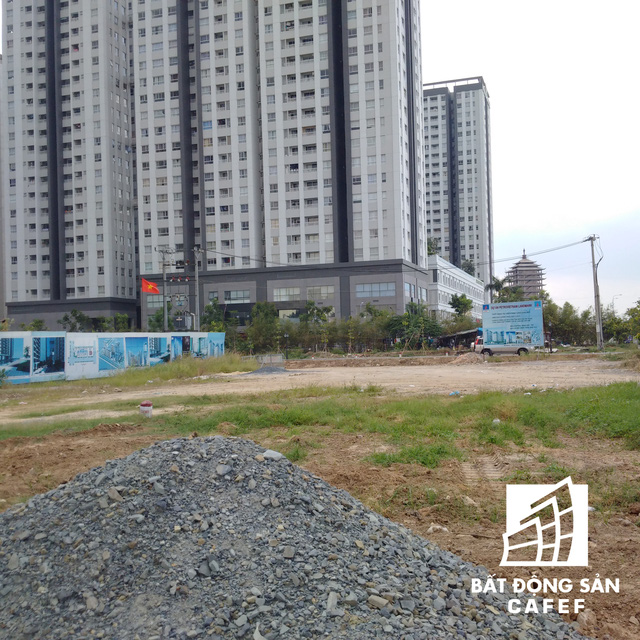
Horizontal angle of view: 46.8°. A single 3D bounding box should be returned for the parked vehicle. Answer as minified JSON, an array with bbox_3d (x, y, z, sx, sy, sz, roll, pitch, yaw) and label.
[{"bbox_3d":[14.561,2.170,59.000,4.900,1.750,1.800,-2,0,6],"label":"parked vehicle"}]

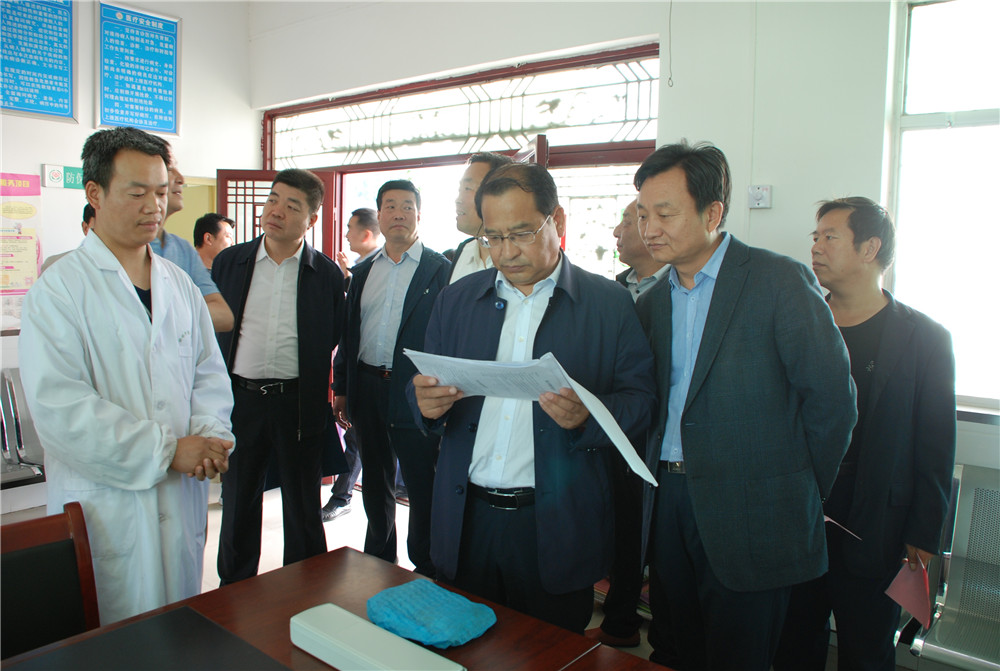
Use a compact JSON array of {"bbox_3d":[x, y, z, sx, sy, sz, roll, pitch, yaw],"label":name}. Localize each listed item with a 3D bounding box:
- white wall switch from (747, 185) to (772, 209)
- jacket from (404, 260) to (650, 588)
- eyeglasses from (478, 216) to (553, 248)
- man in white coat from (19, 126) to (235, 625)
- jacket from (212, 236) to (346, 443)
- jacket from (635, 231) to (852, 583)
[{"bbox_3d":[0.972,-0.517,2.800,0.087,0.087,0.025,6,7,37],"label":"white wall switch"},{"bbox_3d":[0.064,0.184,1.630,0.550,0.730,0.360,3,6,15],"label":"jacket"},{"bbox_3d":[0.036,-0.214,1.560,0.138,0.045,0.140,-1,26,30],"label":"eyeglasses"},{"bbox_3d":[-0.844,0.372,1.730,0.400,1.670,0.520,5,6,32],"label":"man in white coat"},{"bbox_3d":[-0.823,0.015,2.830,0.490,0.740,0.320,1,6,-5],"label":"jacket"},{"bbox_3d":[0.536,0.166,1.660,0.340,0.750,0.500,-3,7,-42],"label":"jacket"}]

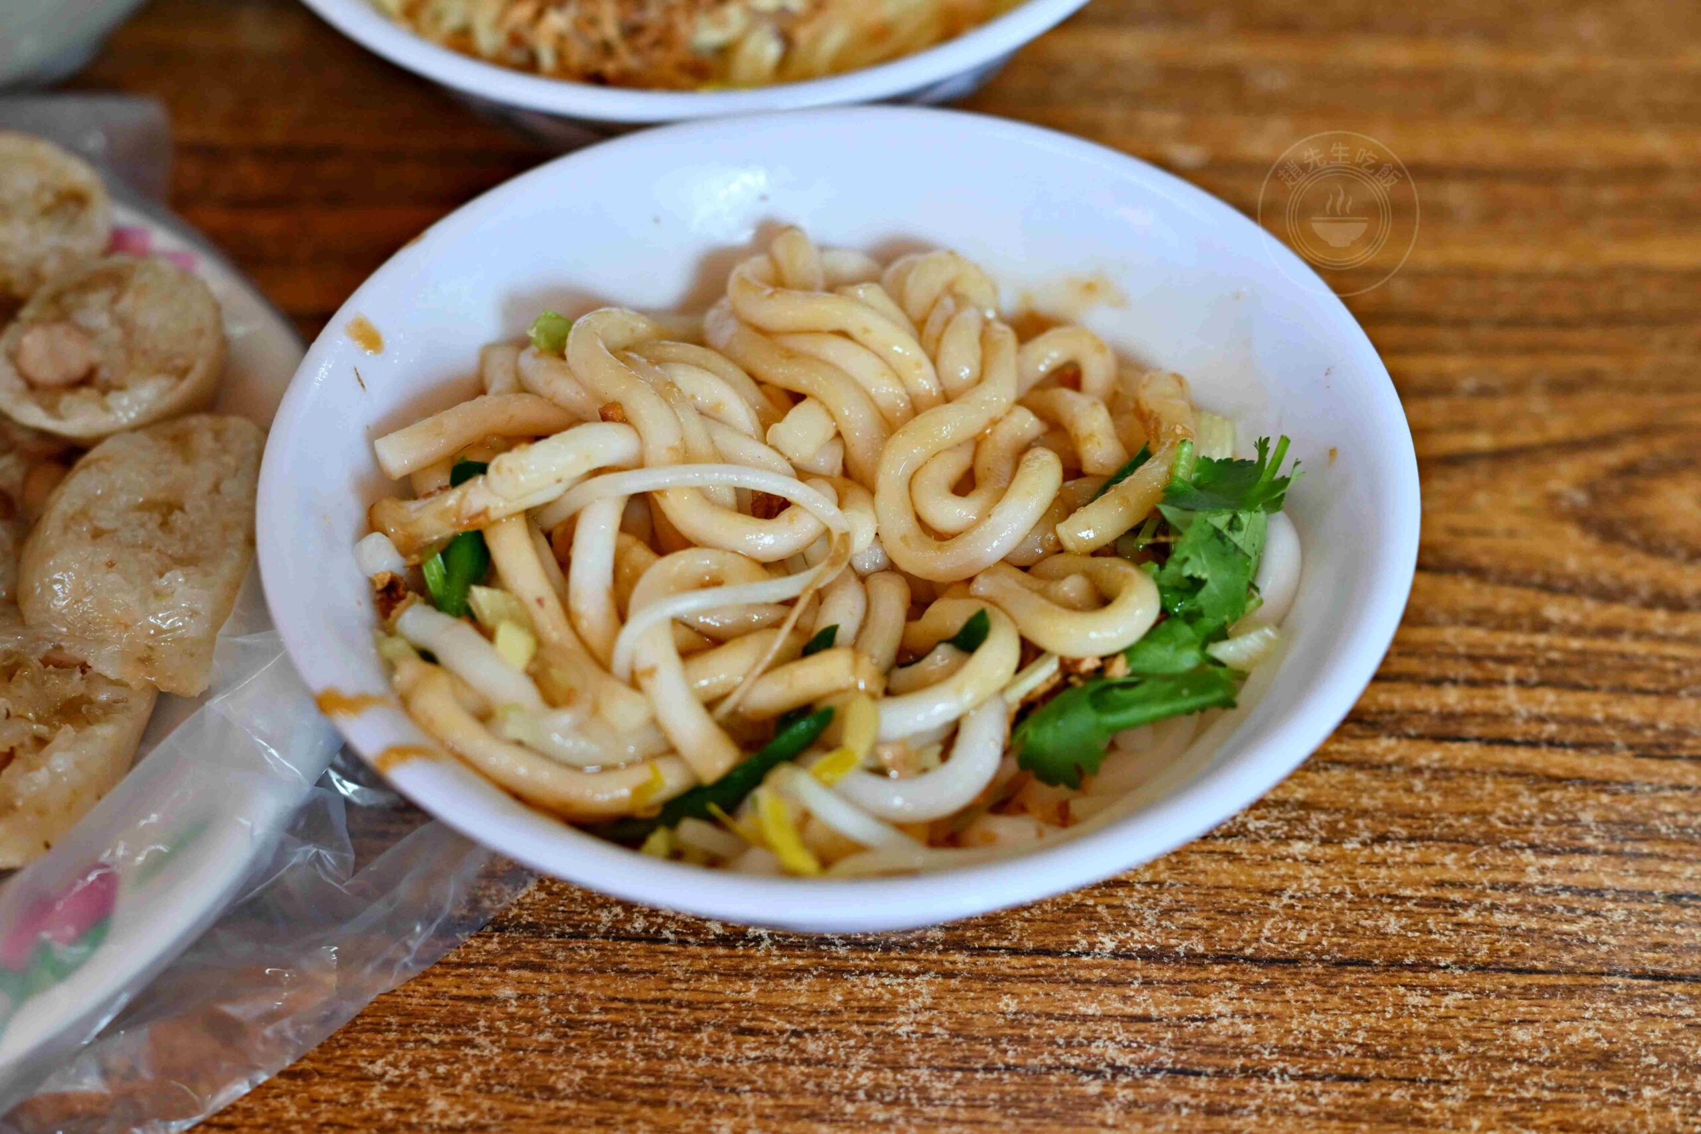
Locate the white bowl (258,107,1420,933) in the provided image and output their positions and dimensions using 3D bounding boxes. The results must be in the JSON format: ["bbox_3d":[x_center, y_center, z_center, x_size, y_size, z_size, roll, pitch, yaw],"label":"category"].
[{"bbox_3d":[-0.001,0.006,0.503,0.158,0.055,0.158,0,46,0],"label":"white bowl"}]

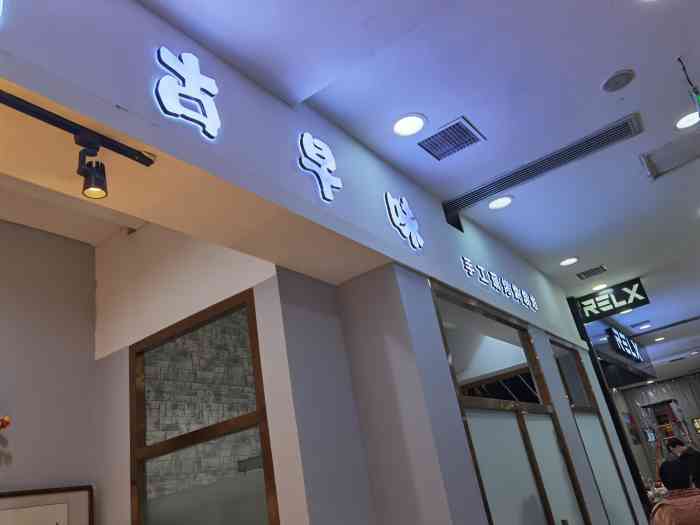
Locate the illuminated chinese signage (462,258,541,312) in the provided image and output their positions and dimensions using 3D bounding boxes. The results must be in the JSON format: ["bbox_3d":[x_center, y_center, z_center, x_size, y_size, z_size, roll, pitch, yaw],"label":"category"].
[{"bbox_3d":[1.329,0.216,4.640,0.045,0.189,1.706,-24,-27,29],"label":"illuminated chinese signage"}]

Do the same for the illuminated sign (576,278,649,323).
[{"bbox_3d":[3.283,0.492,6.834,0.784,0.335,0.100,-24,-27,29],"label":"illuminated sign"}]

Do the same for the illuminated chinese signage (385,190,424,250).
[{"bbox_3d":[0.344,-0.255,3.351,0.045,0.343,0.367,-24,-27,29],"label":"illuminated chinese signage"}]

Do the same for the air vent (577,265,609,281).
[{"bbox_3d":[2.872,0.119,6.476,0.316,0.030,0.292,-24,-27,29],"label":"air vent"}]

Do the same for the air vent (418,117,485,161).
[{"bbox_3d":[0.646,-0.771,3.469,0.328,0.030,0.328,-24,-27,29],"label":"air vent"}]

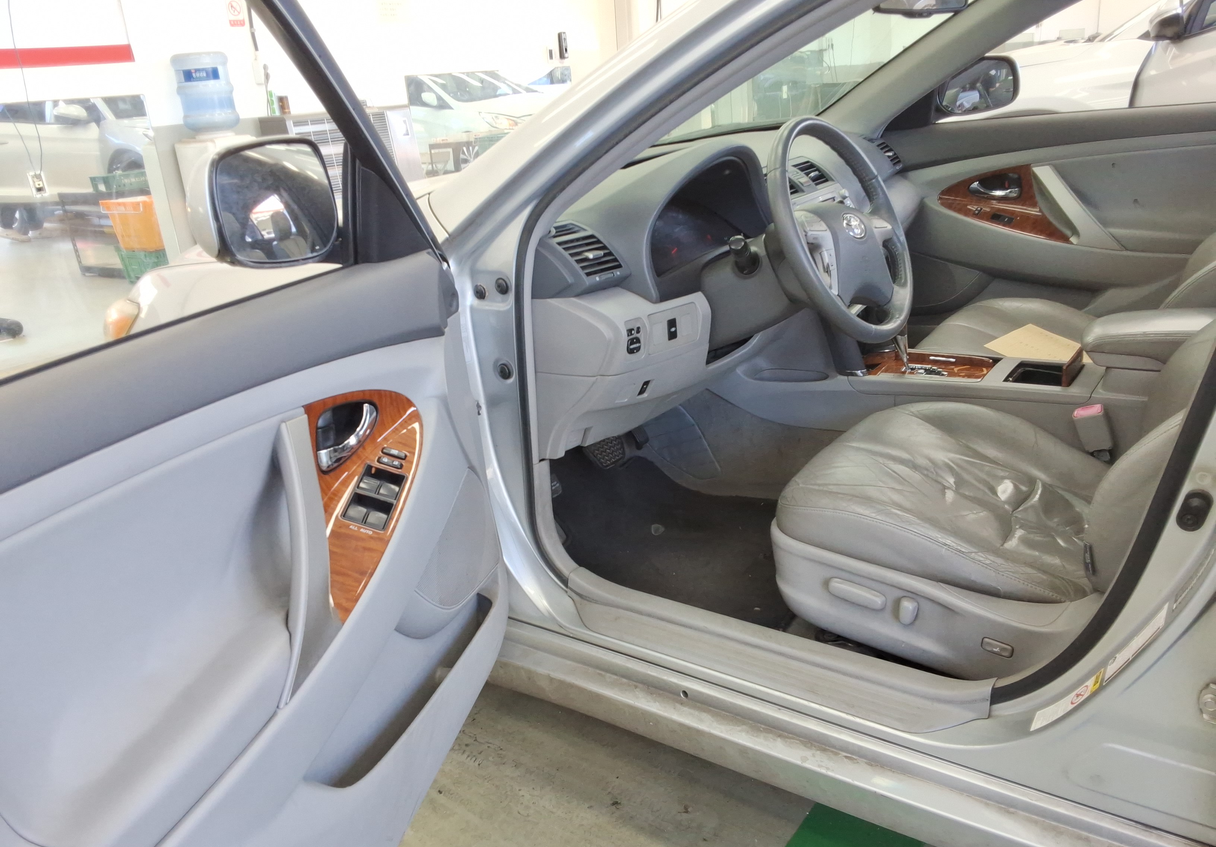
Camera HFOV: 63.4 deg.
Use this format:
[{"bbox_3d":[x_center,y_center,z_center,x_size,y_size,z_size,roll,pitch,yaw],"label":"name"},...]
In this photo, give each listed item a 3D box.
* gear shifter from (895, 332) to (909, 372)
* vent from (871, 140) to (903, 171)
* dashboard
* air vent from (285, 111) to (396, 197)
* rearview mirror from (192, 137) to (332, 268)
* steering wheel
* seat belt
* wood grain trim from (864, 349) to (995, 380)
[{"bbox_3d":[0.589,-0.163,1.979,0.065,0.130,0.045,8,24,35],"label":"gear shifter"},{"bbox_3d":[0.719,-0.687,2.526,0.055,0.087,0.110,8,24,35],"label":"vent"},{"bbox_3d":[0.230,-0.400,2.164,0.550,0.470,1.430,8,24,35],"label":"dashboard"},{"bbox_3d":[-1.467,-1.509,5.491,0.060,0.405,0.689,8,24,35],"label":"air vent"},{"bbox_3d":[-0.424,-0.279,1.242,0.105,0.150,0.200,10,25,39],"label":"rearview mirror"},{"bbox_3d":[0.363,-0.306,1.609,0.100,0.380,0.385,-21,5,42],"label":"steering wheel"},{"bbox_3d":[0.840,0.017,1.704,0.046,0.098,0.032,-19,7,41],"label":"seat belt"},{"bbox_3d":[0.626,-0.109,1.978,0.270,0.038,0.170,8,24,35],"label":"wood grain trim"}]

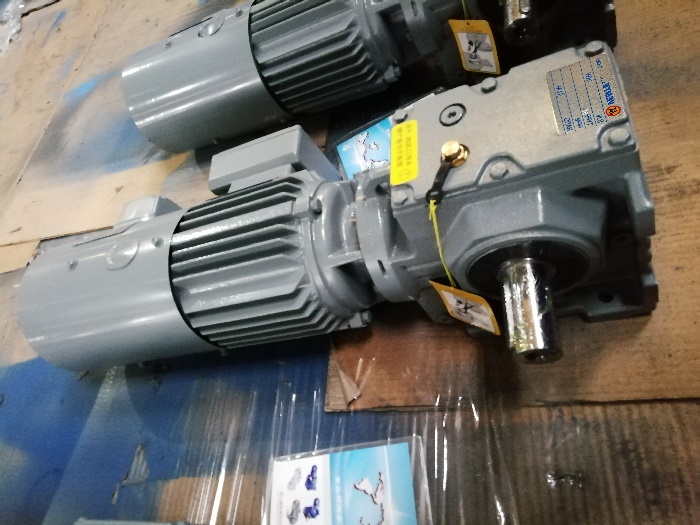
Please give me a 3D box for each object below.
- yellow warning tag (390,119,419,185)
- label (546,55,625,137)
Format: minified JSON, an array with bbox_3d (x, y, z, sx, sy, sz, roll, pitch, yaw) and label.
[{"bbox_3d":[0.052,-0.106,0.503,0.028,0.002,0.075,-13,55,25],"label":"yellow warning tag"},{"bbox_3d":[0.195,-0.140,0.437,0.050,0.002,0.077,-13,55,25],"label":"label"}]

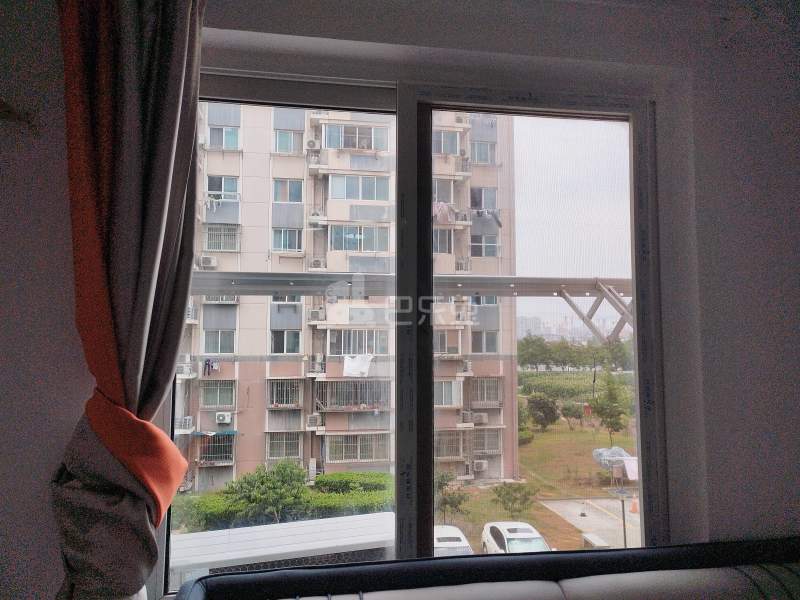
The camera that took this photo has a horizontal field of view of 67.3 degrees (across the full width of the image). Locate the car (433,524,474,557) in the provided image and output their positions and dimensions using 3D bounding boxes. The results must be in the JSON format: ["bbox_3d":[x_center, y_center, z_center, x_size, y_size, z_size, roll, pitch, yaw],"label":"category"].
[{"bbox_3d":[1.745,9.216,21.222,1.830,1.580,4.600,0,-4,-6],"label":"car"}]

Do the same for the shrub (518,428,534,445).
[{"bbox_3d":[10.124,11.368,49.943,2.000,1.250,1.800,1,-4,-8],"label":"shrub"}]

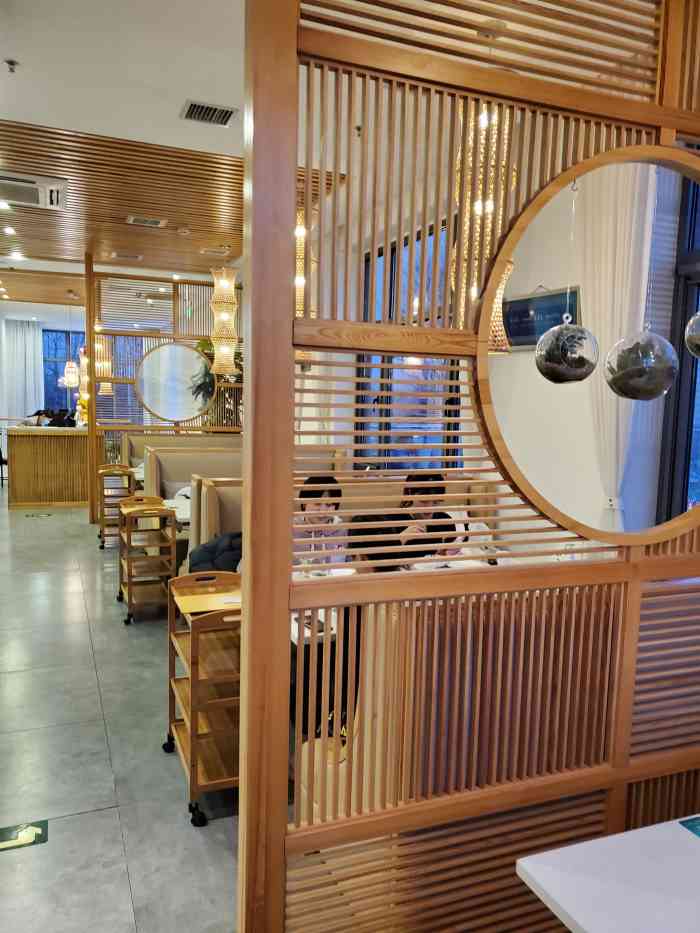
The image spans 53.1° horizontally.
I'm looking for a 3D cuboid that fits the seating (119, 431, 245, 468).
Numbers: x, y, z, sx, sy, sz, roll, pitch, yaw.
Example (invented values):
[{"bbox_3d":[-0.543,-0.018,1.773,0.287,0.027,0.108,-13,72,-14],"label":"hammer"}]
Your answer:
[{"bbox_3d":[-1.895,0.164,8.574,1.680,1.130,0.650,-1,6,-23],"label":"seating"}]

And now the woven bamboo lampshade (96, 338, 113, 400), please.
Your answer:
[{"bbox_3d":[-4.386,-1.816,12.600,0.290,1.100,0.290,-1,6,-23],"label":"woven bamboo lampshade"}]

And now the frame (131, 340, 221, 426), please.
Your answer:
[{"bbox_3d":[-2.176,-1.049,8.852,1.020,1.020,0.080,-1,6,-23],"label":"frame"}]

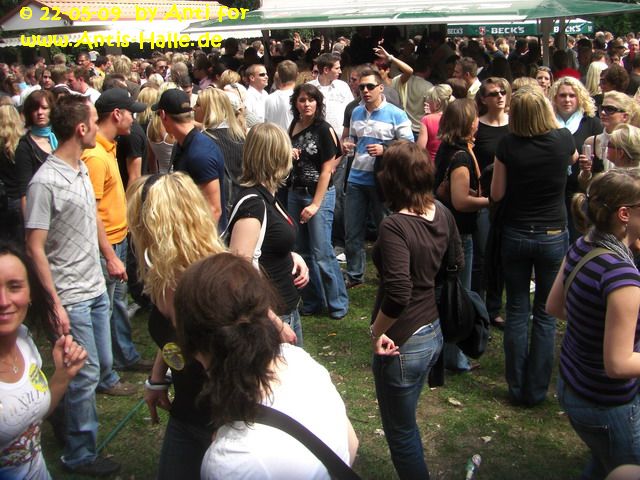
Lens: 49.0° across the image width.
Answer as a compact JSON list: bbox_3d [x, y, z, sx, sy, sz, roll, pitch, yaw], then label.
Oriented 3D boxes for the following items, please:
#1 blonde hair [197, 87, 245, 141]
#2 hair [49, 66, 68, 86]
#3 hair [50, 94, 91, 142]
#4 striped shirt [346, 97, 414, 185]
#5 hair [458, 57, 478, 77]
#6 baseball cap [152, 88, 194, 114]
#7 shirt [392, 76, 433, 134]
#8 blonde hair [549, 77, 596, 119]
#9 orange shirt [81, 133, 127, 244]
[{"bbox_3d":[-0.669,-0.860,4.750,0.290,0.360,0.240,6,16,23],"label":"blonde hair"},{"bbox_3d":[-2.521,-1.582,6.800,0.170,0.195,0.190,-2,16,0],"label":"hair"},{"bbox_3d":[-1.161,-0.566,3.270,0.195,0.215,0.170,-14,20,-36],"label":"hair"},{"bbox_3d":[0.511,-0.836,5.950,0.530,0.740,0.330,5,16,21],"label":"striped shirt"},{"bbox_3d":[1.374,-1.605,6.500,0.190,0.190,0.165,5,18,25],"label":"hair"},{"bbox_3d":[-0.888,-0.828,4.200,0.270,0.145,0.180,9,20,36],"label":"baseball cap"},{"bbox_3d":[0.930,-1.397,7.139,0.460,0.620,0.280,0,16,8],"label":"shirt"},{"bbox_3d":[1.779,-1.004,4.950,0.330,0.290,0.240,4,17,20],"label":"blonde hair"},{"bbox_3d":[-1.222,-0.309,4.000,0.320,0.700,0.500,-1,15,-2],"label":"orange shirt"}]

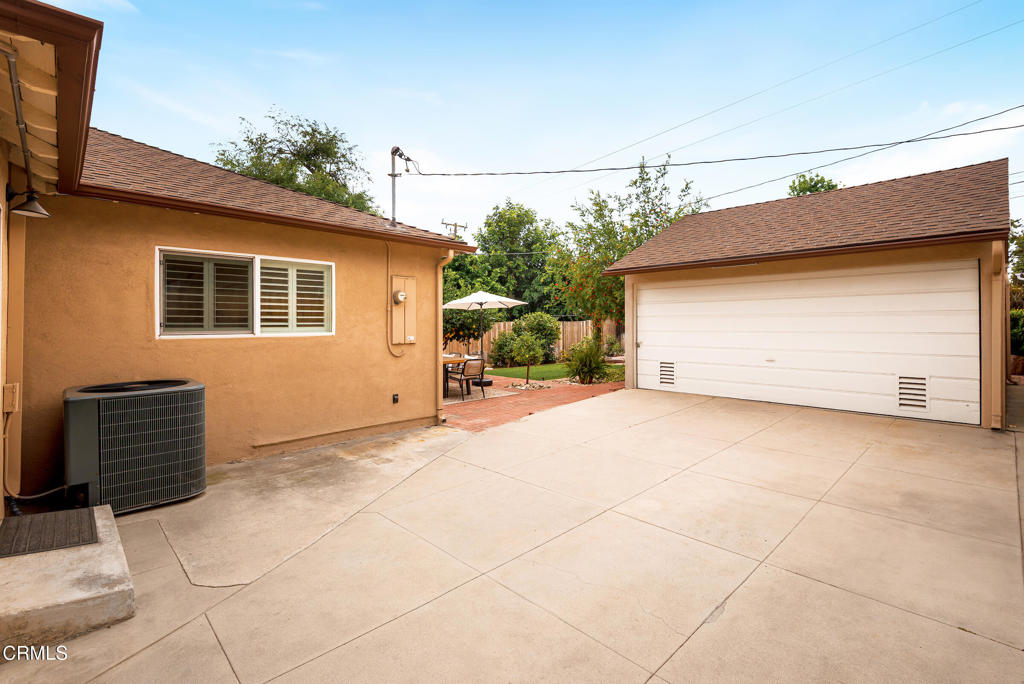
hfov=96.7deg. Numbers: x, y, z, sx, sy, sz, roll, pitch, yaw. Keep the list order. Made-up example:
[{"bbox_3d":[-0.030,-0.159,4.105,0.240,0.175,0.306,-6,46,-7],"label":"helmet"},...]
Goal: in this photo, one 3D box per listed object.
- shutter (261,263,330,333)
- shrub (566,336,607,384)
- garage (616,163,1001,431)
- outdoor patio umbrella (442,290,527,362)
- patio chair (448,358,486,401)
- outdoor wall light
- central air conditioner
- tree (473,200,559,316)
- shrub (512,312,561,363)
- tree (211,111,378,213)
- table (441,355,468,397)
[{"bbox_3d":[-2.218,-0.460,4.713,0.710,0.720,0.050,-2,2,-45],"label":"shutter"},{"bbox_3d":[1.844,0.431,11.118,1.000,1.140,1.000,0,2,9],"label":"shrub"},{"bbox_3d":[6.569,-1.157,10.051,7.467,4.217,5.723,-2,2,-45],"label":"garage"},{"bbox_3d":[-0.744,-0.087,11.040,2.290,2.290,2.290,0,2,0],"label":"outdoor patio umbrella"},{"bbox_3d":[-0.926,0.723,9.067,0.570,0.780,0.600,-2,2,-45],"label":"patio chair"},{"bbox_3d":[-3.397,-0.985,3.205,0.210,0.210,0.200,-2,2,-45],"label":"outdoor wall light"},{"bbox_3d":[-2.795,0.734,3.434,0.800,0.800,0.810,-2,2,-45],"label":"central air conditioner"},{"bbox_3d":[0.152,-2.636,19.731,4.000,6.900,4.000,0,2,0],"label":"tree"},{"bbox_3d":[0.931,-0.142,17.300,1.824,1.957,1.824,0,2,0],"label":"shrub"},{"bbox_3d":[-8.084,-3.921,17.000,6.351,9.596,6.351,0,2,0],"label":"tree"},{"bbox_3d":[-1.607,0.727,9.733,0.850,0.730,1.550,-2,2,-45],"label":"table"}]

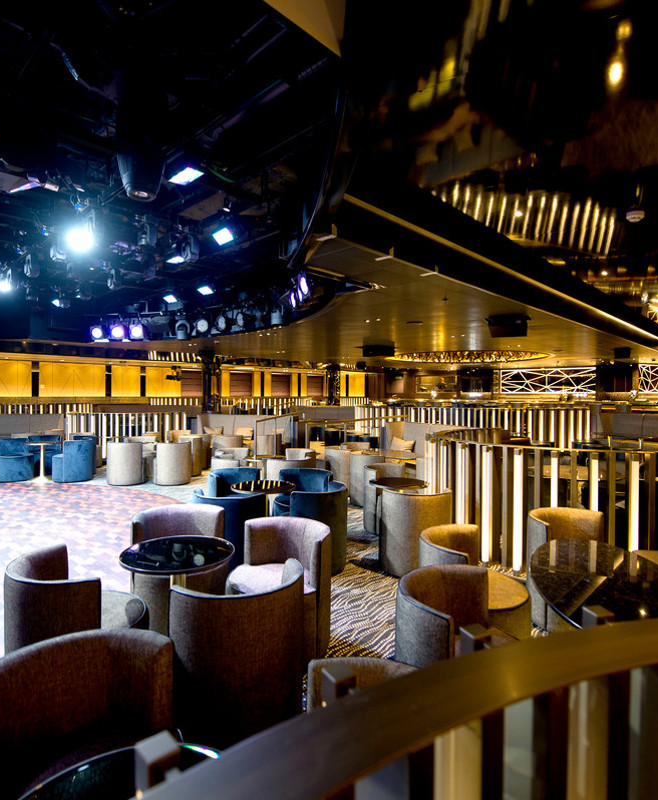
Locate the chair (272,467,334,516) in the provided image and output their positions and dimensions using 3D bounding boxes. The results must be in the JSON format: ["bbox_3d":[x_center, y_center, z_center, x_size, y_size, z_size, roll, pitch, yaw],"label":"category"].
[{"bbox_3d":[-0.286,1.188,5.228,0.661,0.729,0.661,1,1,25],"label":"chair"}]

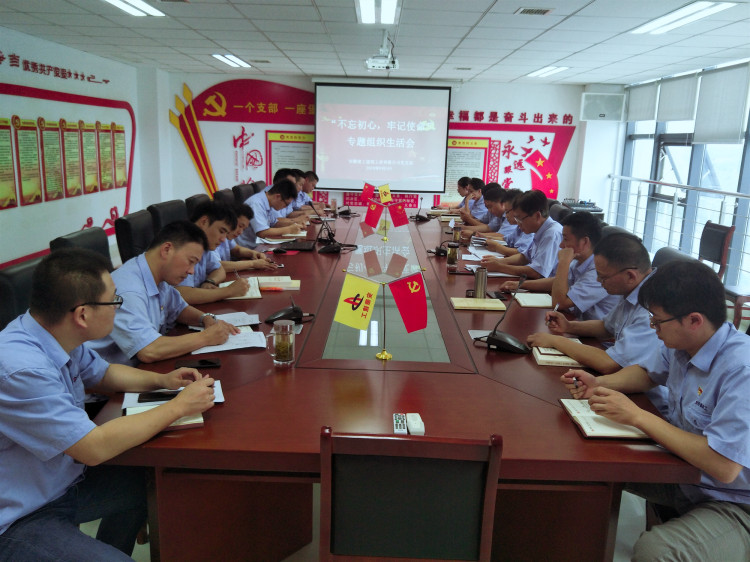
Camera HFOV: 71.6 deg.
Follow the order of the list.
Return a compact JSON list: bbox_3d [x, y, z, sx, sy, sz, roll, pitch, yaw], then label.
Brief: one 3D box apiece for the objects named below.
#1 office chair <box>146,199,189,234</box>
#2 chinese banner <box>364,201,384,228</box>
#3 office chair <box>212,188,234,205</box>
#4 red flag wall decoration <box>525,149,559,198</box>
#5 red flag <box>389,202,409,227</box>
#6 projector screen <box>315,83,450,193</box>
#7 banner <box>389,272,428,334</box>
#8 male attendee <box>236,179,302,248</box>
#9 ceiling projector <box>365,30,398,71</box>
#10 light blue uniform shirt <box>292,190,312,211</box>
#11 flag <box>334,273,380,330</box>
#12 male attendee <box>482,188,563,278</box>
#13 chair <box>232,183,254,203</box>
[{"bbox_3d":[-1.200,-0.014,3.910,0.650,1.120,0.600,3,14,6],"label":"office chair"},{"bbox_3d":[-0.005,-0.599,4.680,0.165,0.240,0.030,2,14,0],"label":"chinese banner"},{"bbox_3d":[-1.171,-0.317,5.081,0.650,1.100,0.600,3,14,4],"label":"office chair"},{"bbox_3d":[2.578,-1.616,8.000,0.540,0.800,0.030,2,13,0],"label":"red flag wall decoration"},{"bbox_3d":[0.221,-0.597,4.753,0.140,0.210,0.025,-17,14,5],"label":"red flag"},{"bbox_3d":[0.105,-2.161,7.935,2.050,1.570,0.050,2,15,0],"label":"projector screen"},{"bbox_3d":[0.131,0.087,2.100,0.160,0.240,0.030,2,14,0],"label":"banner"},{"bbox_3d":[-0.939,-0.265,4.723,0.680,1.275,0.500,2,15,0],"label":"male attendee"},{"bbox_3d":[0.072,-1.927,4.348,0.280,0.320,0.260,2,15,0],"label":"ceiling projector"},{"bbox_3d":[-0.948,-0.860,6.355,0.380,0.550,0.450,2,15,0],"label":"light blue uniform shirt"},{"bbox_3d":[-0.080,0.092,2.180,0.143,0.210,0.025,17,15,-4],"label":"flag"},{"bbox_3d":[1.029,0.013,3.714,0.680,1.310,0.520,1,14,-2],"label":"male attendee"},{"bbox_3d":[-1.159,-0.496,5.748,0.650,1.100,0.600,3,14,3],"label":"chair"}]

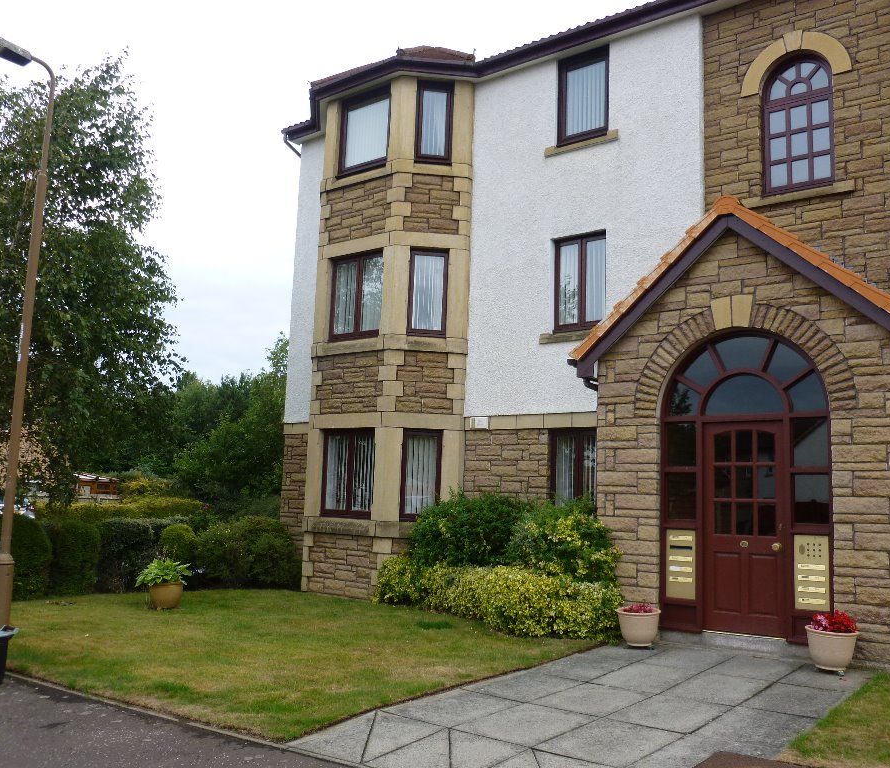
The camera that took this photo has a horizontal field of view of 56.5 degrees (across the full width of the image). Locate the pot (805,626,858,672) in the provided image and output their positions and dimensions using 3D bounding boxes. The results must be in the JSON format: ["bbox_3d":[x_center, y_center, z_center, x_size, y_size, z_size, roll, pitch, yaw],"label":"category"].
[{"bbox_3d":[3.095,2.113,6.643,0.415,0.340,0.415,-4,-10,36],"label":"pot"}]

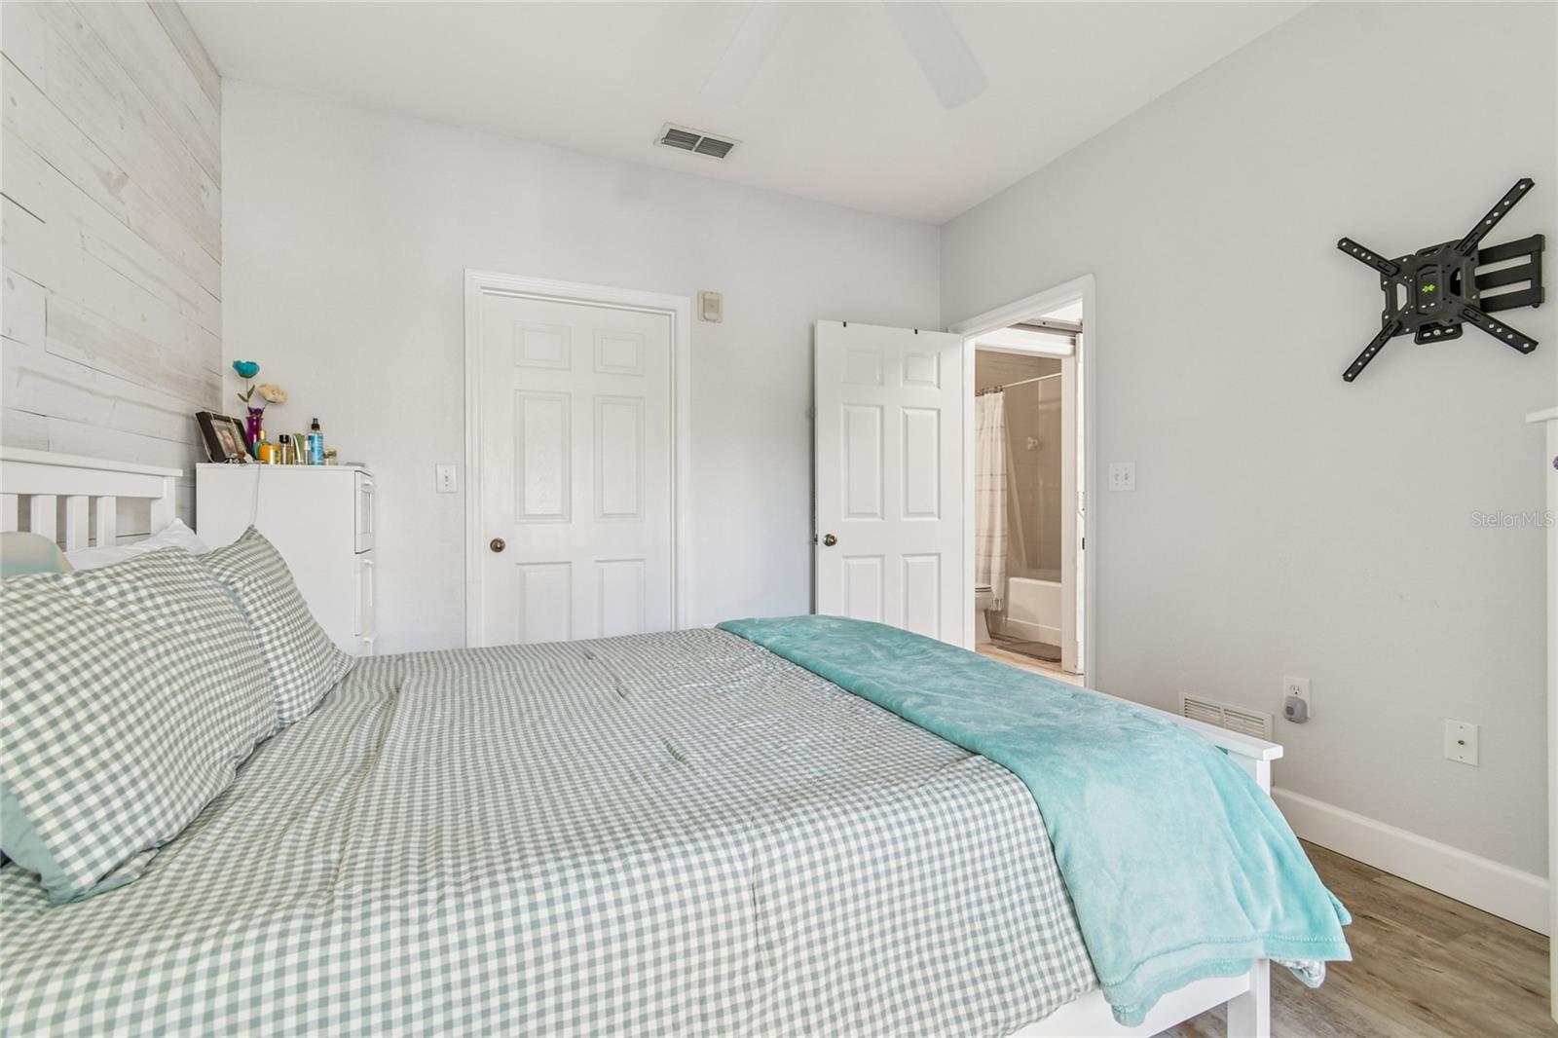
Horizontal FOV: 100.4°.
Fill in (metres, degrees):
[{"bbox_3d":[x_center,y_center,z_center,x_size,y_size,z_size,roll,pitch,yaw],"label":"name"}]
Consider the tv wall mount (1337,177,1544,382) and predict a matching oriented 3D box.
[{"bbox_3d":[1.837,-0.637,1.819,0.100,0.445,0.418,0,1,-26],"label":"tv wall mount"}]

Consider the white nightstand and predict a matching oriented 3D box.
[{"bbox_3d":[-1.808,0.433,2.448,0.485,1.243,0.380,0,1,-26],"label":"white nightstand"}]

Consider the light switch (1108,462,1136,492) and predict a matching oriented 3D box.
[{"bbox_3d":[1.444,-0.176,2.729,0.018,0.118,0.118,0,1,-26],"label":"light switch"}]

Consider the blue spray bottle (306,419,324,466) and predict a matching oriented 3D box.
[{"bbox_3d":[-1.746,-0.281,2.449,0.055,0.185,0.057,1,1,42],"label":"blue spray bottle"}]

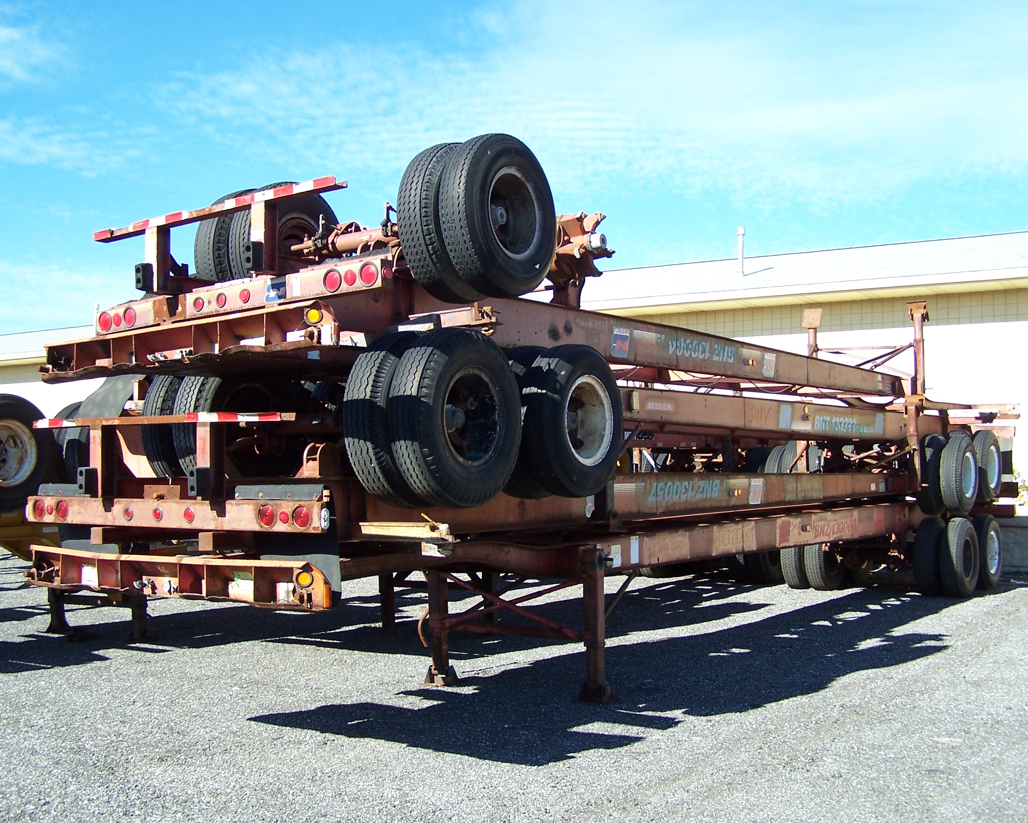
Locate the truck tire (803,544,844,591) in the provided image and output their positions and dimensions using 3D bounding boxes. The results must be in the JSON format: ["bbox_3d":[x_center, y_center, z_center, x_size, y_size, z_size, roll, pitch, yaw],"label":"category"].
[{"bbox_3d":[4.332,1.970,16.782,0.270,1.030,1.030,-2,-3,35],"label":"truck tire"}]

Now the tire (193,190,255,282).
[{"bbox_3d":[-1.905,-1.131,8.990,0.270,1.030,1.030,-4,-4,33],"label":"tire"}]

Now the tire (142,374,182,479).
[{"bbox_3d":[-2.055,0.100,8.180,0.270,1.030,1.030,-2,-3,33],"label":"tire"}]

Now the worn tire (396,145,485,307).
[{"bbox_3d":[-0.359,-1.207,7.757,0.265,1.020,1.020,-4,-4,34],"label":"worn tire"}]

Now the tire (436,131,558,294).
[{"bbox_3d":[-0.087,-1.228,7.574,0.265,1.023,1.023,-4,-4,34],"label":"tire"}]

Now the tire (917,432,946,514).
[{"bbox_3d":[5.482,0.834,15.742,0.265,1.033,1.033,-4,-4,36],"label":"tire"}]

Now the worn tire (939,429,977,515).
[{"bbox_3d":[5.841,0.804,15.789,0.270,1.060,1.060,-2,-3,34],"label":"worn tire"}]

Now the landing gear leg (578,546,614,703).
[{"bbox_3d":[0.624,1.605,9.151,0.225,1.150,0.210,-3,-4,35],"label":"landing gear leg"}]

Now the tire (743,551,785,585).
[{"bbox_3d":[3.664,2.015,17.611,0.270,1.030,1.030,-2,-3,33],"label":"tire"}]

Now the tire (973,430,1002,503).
[{"bbox_3d":[6.467,0.764,16.561,0.265,1.016,1.016,-4,-4,36],"label":"tire"}]

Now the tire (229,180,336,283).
[{"bbox_3d":[-1.588,-1.112,8.585,0.265,1.026,1.026,-4,-4,34],"label":"tire"}]

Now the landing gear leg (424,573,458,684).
[{"bbox_3d":[-0.581,1.635,9.688,0.210,1.080,0.200,-2,-3,33],"label":"landing gear leg"}]

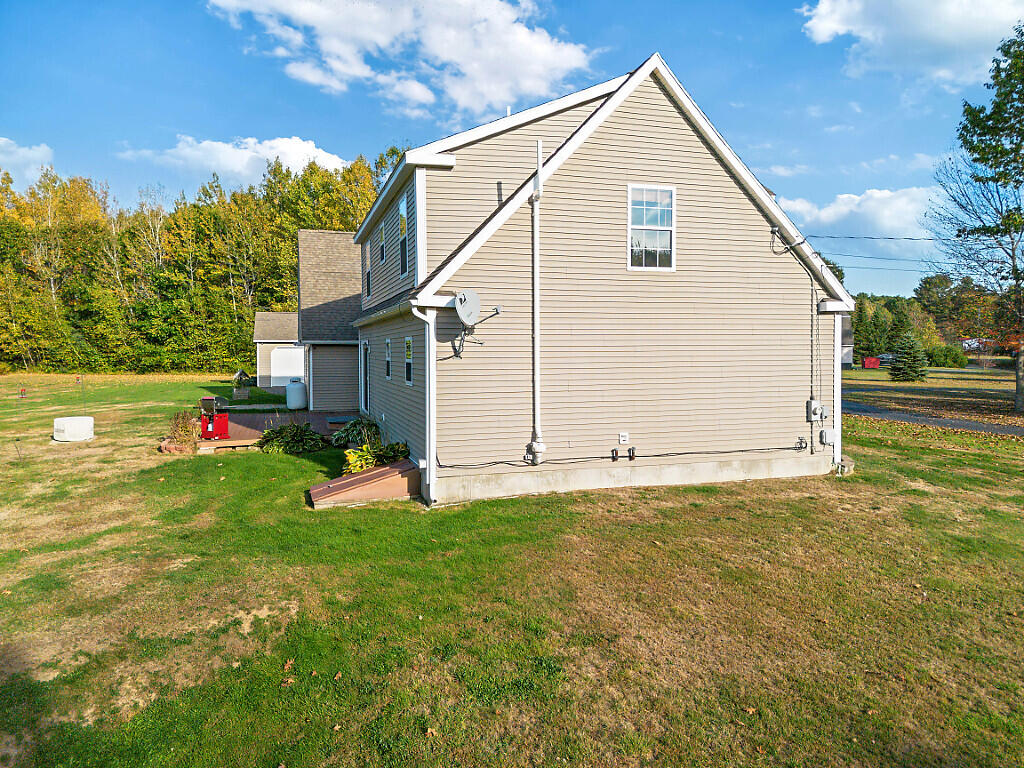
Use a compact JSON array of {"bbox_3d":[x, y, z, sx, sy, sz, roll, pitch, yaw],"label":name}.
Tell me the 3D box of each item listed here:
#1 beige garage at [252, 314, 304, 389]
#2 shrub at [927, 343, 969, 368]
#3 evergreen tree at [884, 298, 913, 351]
[{"bbox_3d":[-12.478,-2.177,44.517,6.900,4.350,6.700,-1,3,-18],"label":"beige garage"},{"bbox_3d":[51.524,-3.372,84.000,4.800,3.050,4.200,-1,3,-17],"label":"shrub"},{"bbox_3d":[59.880,-8.134,110.000,3.800,10.200,3.800,-1,3,-17],"label":"evergreen tree"}]

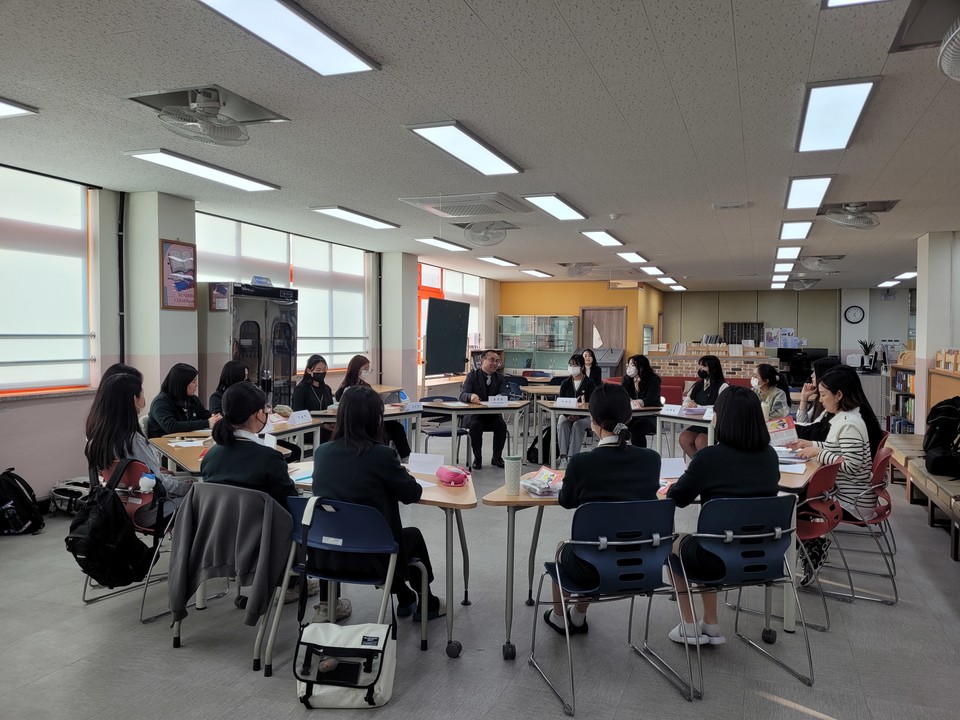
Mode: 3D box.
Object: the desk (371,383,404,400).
[{"bbox_3d":[-1.594,0.775,9.926,0.620,0.710,1.300,1,2,21],"label":"desk"}]

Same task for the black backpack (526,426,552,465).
[{"bbox_3d":[0.737,0.967,8.499,0.240,0.440,0.310,2,2,45],"label":"black backpack"}]

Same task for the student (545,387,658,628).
[{"bbox_3d":[0.499,0.725,3.292,0.460,1.260,0.740,0,2,-14],"label":"student"}]

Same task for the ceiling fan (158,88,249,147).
[{"bbox_3d":[-1.539,-1.352,4.028,0.480,0.300,0.480,1,2,21],"label":"ceiling fan"}]

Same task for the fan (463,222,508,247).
[{"bbox_3d":[0.062,-1.425,8.093,0.470,0.300,0.460,0,1,10],"label":"fan"}]

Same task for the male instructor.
[{"bbox_3d":[0.040,0.528,8.302,0.540,1.320,0.750,0,2,-19],"label":"male instructor"}]

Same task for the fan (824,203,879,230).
[{"bbox_3d":[3.540,-1.362,6.867,0.450,0.220,0.450,1,2,21],"label":"fan"}]

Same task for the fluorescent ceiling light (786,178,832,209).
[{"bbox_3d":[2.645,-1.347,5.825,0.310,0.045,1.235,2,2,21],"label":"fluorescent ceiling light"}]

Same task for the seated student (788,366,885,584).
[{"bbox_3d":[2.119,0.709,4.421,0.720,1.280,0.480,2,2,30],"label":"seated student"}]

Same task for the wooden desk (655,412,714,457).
[{"bbox_3d":[2.177,0.885,6.944,0.640,0.700,1.450,-1,2,-29],"label":"wooden desk"}]

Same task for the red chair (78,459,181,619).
[{"bbox_3d":[-1.774,0.901,3.958,0.540,0.800,0.570,2,2,29],"label":"red chair"}]

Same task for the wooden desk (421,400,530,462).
[{"bbox_3d":[-0.034,0.853,8.093,1.450,0.700,0.640,0,1,-15],"label":"wooden desk"}]

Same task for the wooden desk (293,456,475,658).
[{"bbox_3d":[-0.514,0.960,3.799,1.460,0.700,0.800,1,2,26],"label":"wooden desk"}]

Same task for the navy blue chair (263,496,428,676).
[{"bbox_3d":[-0.561,0.917,3.108,0.480,0.790,0.520,1,2,19],"label":"navy blue chair"}]

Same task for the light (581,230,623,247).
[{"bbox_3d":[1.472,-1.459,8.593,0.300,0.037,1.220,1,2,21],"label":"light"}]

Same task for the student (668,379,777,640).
[{"bbox_3d":[1.050,0.722,3.272,0.490,1.200,0.630,0,2,-14],"label":"student"}]

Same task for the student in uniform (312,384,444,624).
[{"bbox_3d":[-0.466,0.712,3.398,0.500,1.210,0.760,1,2,24],"label":"student in uniform"}]

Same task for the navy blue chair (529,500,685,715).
[{"bbox_3d":[0.528,0.931,2.993,0.530,0.790,0.550,0,2,-15],"label":"navy blue chair"}]

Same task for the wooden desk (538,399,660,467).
[{"bbox_3d":[1.203,0.843,7.489,1.400,0.710,0.680,1,2,18],"label":"wooden desk"}]

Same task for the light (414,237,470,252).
[{"bbox_3d":[-0.470,-1.513,9.416,0.320,0.060,1.280,1,2,21],"label":"light"}]

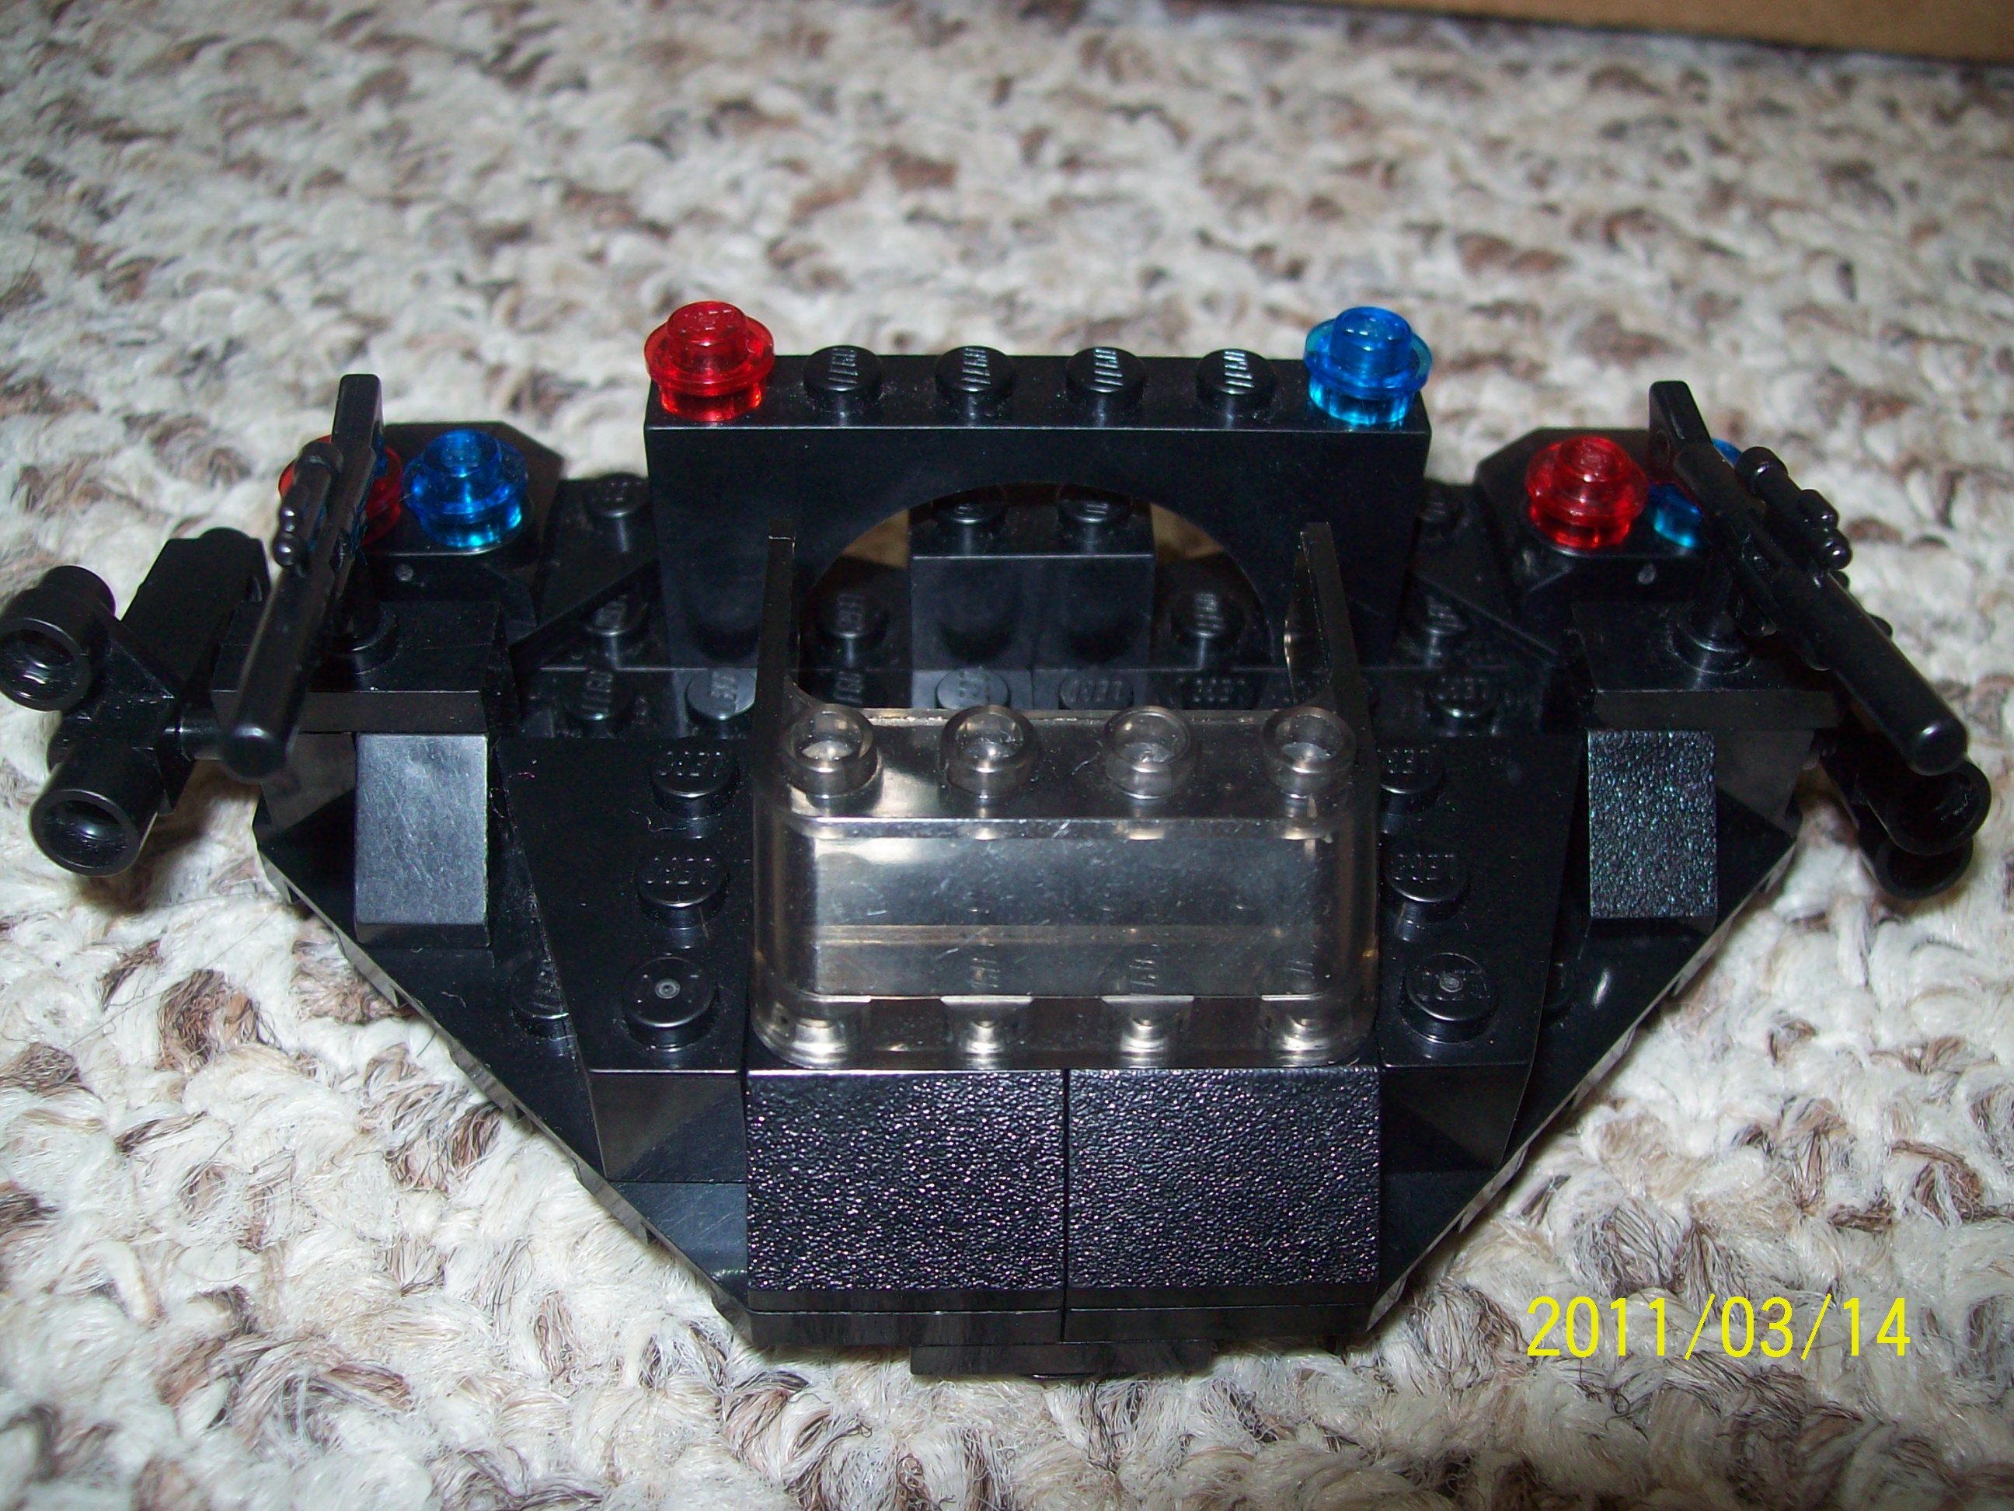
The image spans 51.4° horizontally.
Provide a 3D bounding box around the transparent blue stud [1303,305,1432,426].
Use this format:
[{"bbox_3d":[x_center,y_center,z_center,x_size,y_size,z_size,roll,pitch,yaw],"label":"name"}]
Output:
[{"bbox_3d":[0.022,-0.024,0.129,0.008,0.005,0.008,0,43,-2],"label":"transparent blue stud"}]

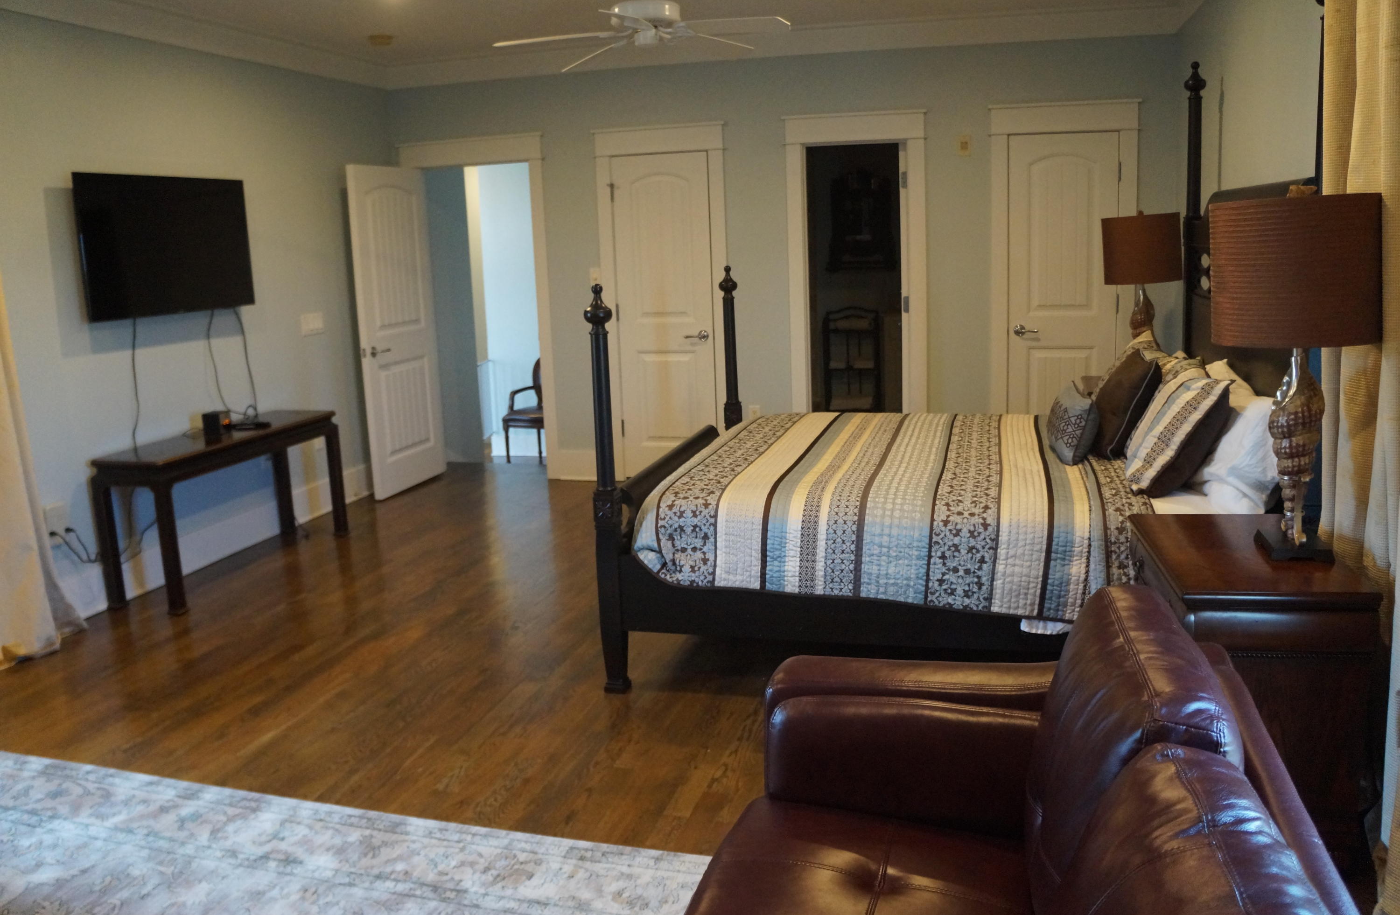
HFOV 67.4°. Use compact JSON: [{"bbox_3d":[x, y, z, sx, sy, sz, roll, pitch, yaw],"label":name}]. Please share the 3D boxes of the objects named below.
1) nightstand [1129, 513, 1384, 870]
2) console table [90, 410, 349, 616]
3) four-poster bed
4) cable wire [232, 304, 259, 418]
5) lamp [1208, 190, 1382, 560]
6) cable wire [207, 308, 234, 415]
[{"bbox_3d":[1.366,0.570,2.703,0.440,0.700,0.690,1,11,15],"label":"nightstand"},{"bbox_3d":[-2.301,0.223,5.157,0.380,0.690,1.340,1,11,15],"label":"console table"},{"bbox_3d":[0.946,-0.468,4.065,2.260,2.260,2.000,1,11,15],"label":"four-poster bed"},{"bbox_3d":[-2.329,-0.489,5.422,0.050,0.590,0.100,1,11,15],"label":"cable wire"},{"bbox_3d":[1.459,-0.207,2.544,0.360,0.890,0.360,1,11,15],"label":"lamp"},{"bbox_3d":[-2.380,-0.469,5.214,0.050,0.540,0.110,1,11,15],"label":"cable wire"}]

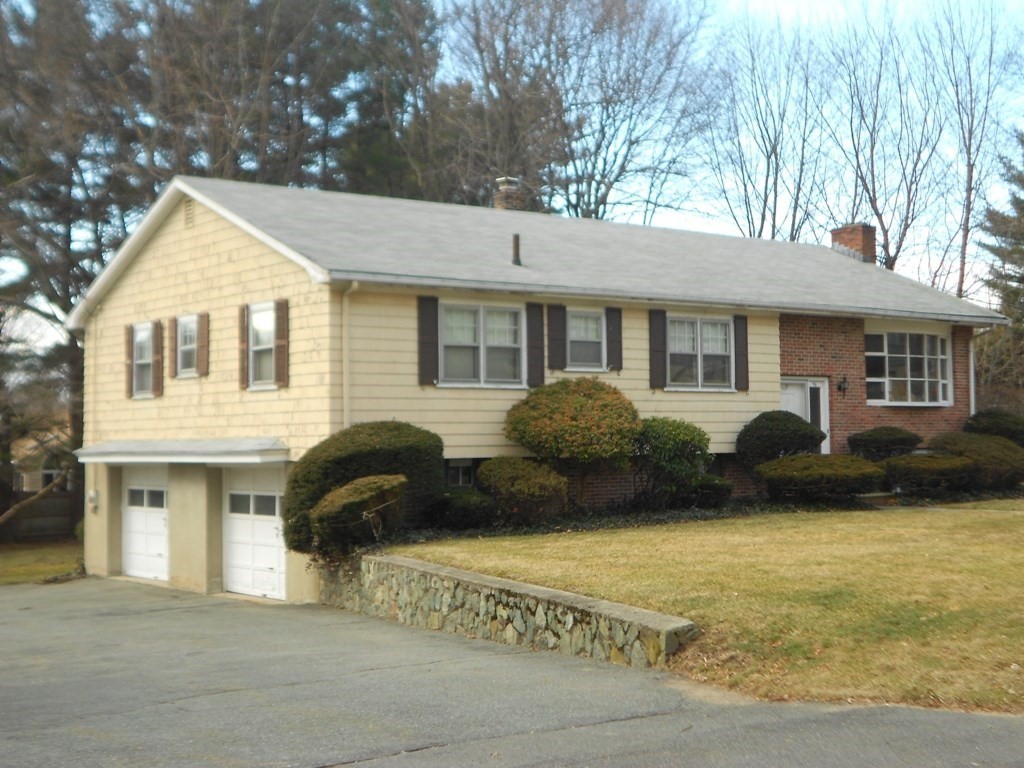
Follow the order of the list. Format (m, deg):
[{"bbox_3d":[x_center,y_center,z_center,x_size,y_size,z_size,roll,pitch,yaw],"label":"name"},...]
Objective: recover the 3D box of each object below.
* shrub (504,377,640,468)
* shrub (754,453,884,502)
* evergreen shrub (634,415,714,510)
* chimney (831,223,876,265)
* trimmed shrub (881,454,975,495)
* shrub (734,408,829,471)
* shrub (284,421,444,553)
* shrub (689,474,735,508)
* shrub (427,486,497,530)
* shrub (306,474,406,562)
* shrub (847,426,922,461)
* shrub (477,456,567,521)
[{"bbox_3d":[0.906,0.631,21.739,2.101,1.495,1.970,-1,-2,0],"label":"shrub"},{"bbox_3d":[5.505,1.654,25.993,2.600,0.880,1.750,1,-3,-37],"label":"shrub"},{"bbox_3d":[2.659,1.322,24.112,1.400,1.560,1.250,1,-3,-37],"label":"evergreen shrub"},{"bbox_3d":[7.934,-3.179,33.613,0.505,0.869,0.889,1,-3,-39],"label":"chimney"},{"bbox_3d":[7.519,1.658,26.164,1.919,0.778,1.515,1,-3,-39],"label":"trimmed shrub"},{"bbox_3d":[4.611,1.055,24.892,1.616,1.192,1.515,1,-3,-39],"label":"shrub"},{"bbox_3d":[-1.969,1.375,19.496,2.246,1.768,1.869,1,-3,-39],"label":"shrub"},{"bbox_3d":[3.274,1.760,23.784,0.768,0.576,0.747,1,-3,-39],"label":"shrub"},{"bbox_3d":[-0.751,1.824,21.575,1.150,0.650,1.000,1,-3,-37],"label":"shrub"},{"bbox_3d":[-2.090,1.800,19.625,1.350,1.150,1.250,1,-3,-37],"label":"shrub"},{"bbox_3d":[7.064,1.476,27.556,1.550,1.280,1.350,1,-3,-37],"label":"shrub"},{"bbox_3d":[0.159,1.601,22.273,1.450,1.020,1.300,1,-3,-37],"label":"shrub"}]

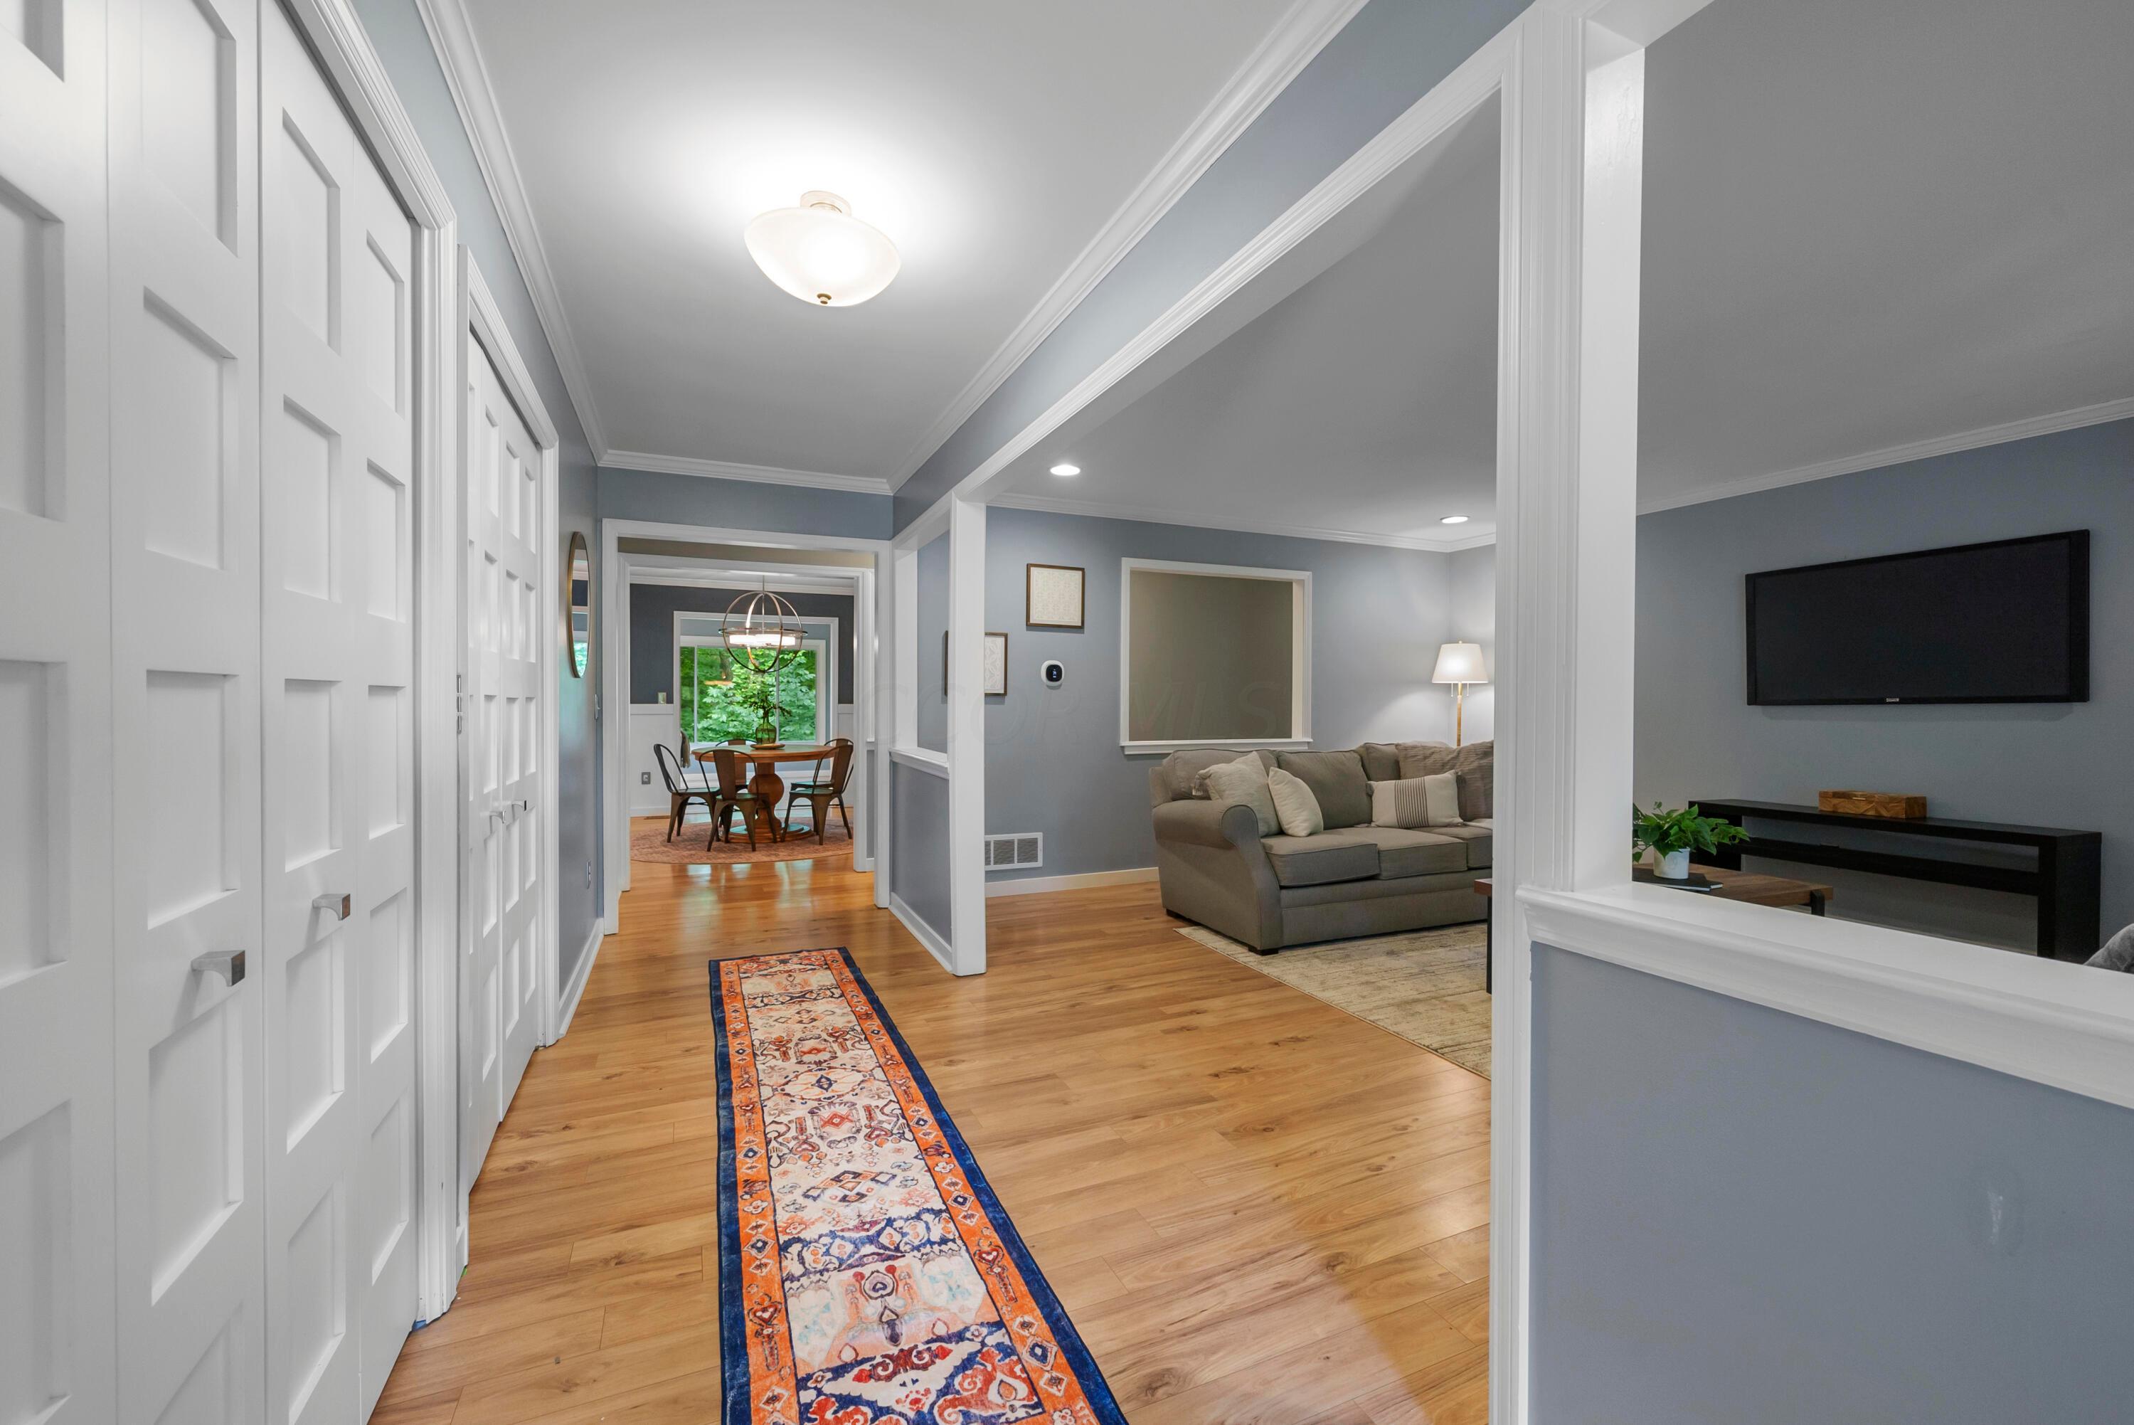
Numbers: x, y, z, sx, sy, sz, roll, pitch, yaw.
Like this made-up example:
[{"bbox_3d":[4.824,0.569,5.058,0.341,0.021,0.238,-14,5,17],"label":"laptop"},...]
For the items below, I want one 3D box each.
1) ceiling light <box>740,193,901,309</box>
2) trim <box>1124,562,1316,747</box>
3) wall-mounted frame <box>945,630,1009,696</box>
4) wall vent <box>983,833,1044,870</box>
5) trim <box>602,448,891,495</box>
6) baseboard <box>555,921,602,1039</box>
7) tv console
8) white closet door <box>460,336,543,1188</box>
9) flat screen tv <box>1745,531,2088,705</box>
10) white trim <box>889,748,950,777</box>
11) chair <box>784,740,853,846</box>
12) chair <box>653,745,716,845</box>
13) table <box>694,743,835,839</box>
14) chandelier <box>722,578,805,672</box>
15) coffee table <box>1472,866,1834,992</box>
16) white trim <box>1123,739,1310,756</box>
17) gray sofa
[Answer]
[{"bbox_3d":[-0.616,-1.164,2.111,0.380,0.255,0.380,0,1,-24],"label":"ceiling light"},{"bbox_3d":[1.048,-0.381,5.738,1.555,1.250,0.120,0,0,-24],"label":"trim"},{"bbox_3d":[-0.531,-0.290,4.994,0.390,0.387,0.025,0,1,-24],"label":"wall-mounted frame"},{"bbox_3d":[-0.376,0.860,5.084,0.500,0.215,0.020,0,1,-24],"label":"wall vent"},{"bbox_3d":[-1.665,-1.277,4.454,1.492,0.082,0.055,0,1,-24],"label":"trim"},{"bbox_3d":[-2.067,1.081,3.551,0.022,0.107,1.390,0,1,-24],"label":"baseboard"},{"bbox_3d":[3.935,0.814,4.091,0.375,0.605,1.385,0,0,-24],"label":"tv console"},{"bbox_3d":[-1.559,0.107,2.287,0.050,2.005,1.100,0,0,-24],"label":"white closet door"},{"bbox_3d":[4.069,-0.402,4.065,0.080,0.720,1.245,0,0,-24],"label":"flat screen tv"},{"bbox_3d":[-0.698,0.234,4.221,0.165,0.076,1.270,0,1,-24],"label":"white trim"},{"bbox_3d":[-2.147,0.703,7.217,0.480,0.830,0.430,0,0,26],"label":"chair"},{"bbox_3d":[-3.302,0.703,7.311,0.520,0.830,0.440,0,0,-13],"label":"chair"},{"bbox_3d":[-2.651,0.715,7.367,1.220,0.767,1.220,0,1,-24],"label":"table"},{"bbox_3d":[-2.668,-0.815,7.343,0.704,0.922,0.704,0,1,-24],"label":"chandelier"},{"bbox_3d":[2.268,0.887,3.224,1.130,0.445,0.650,0,0,-24],"label":"coffee table"},{"bbox_3d":[1.074,0.229,5.685,1.555,0.085,0.060,0,0,-24],"label":"white trim"},{"bbox_3d":[1.845,0.676,4.785,2.880,0.890,0.970,0,0,-24],"label":"gray sofa"}]

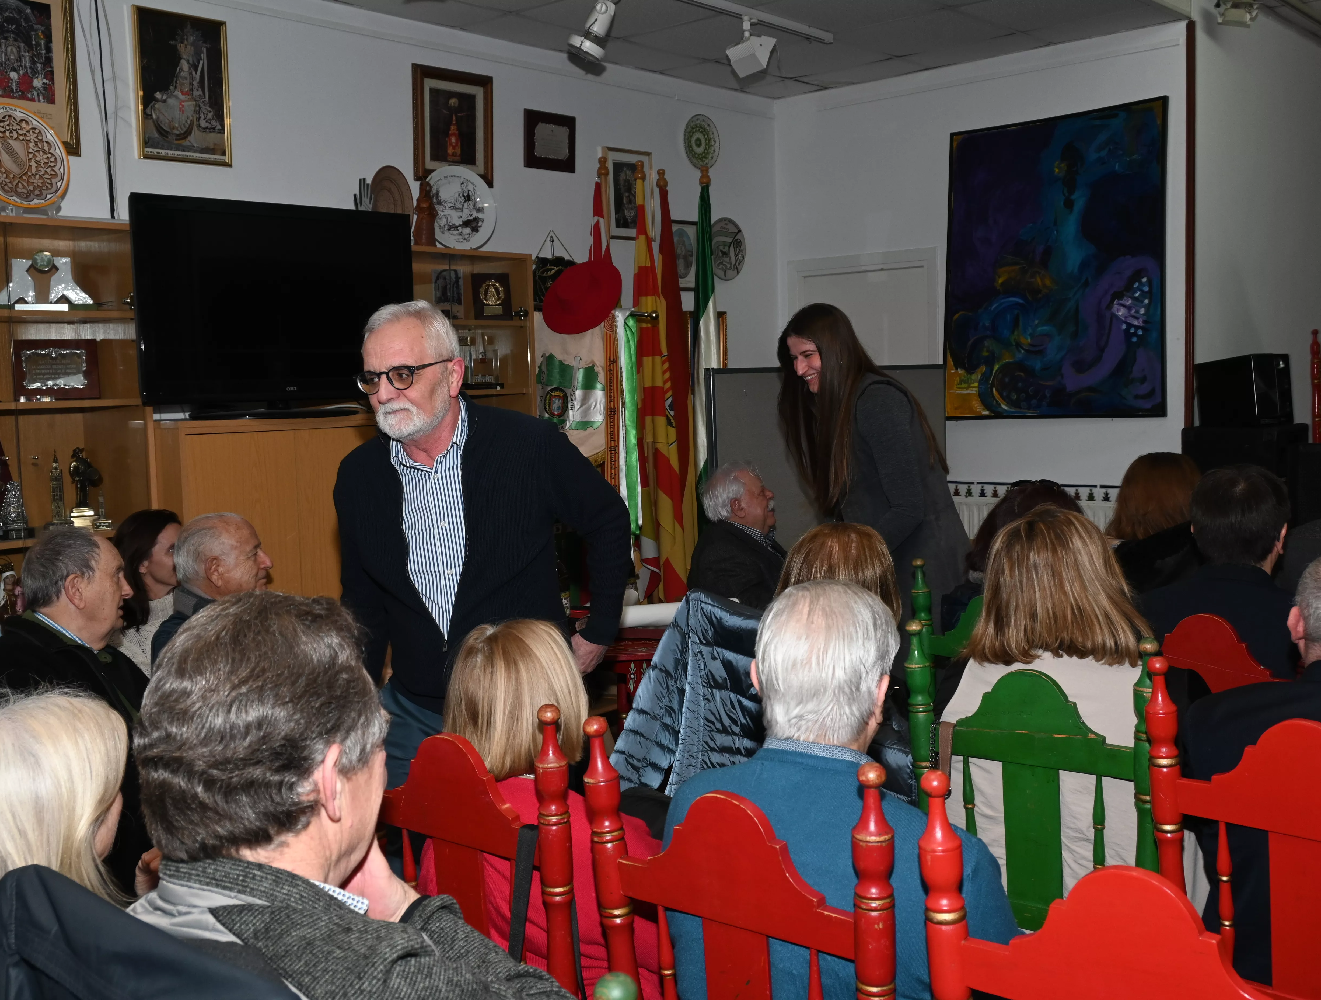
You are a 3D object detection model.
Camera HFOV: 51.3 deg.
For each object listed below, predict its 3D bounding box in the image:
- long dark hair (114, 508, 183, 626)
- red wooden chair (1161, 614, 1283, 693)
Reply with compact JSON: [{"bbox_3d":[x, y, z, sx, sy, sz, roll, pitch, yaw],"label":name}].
[{"bbox_3d":[-1.272,0.172,3.420,0.190,0.310,0.180,-1,5,6],"label":"long dark hair"},{"bbox_3d":[1.250,0.680,2.929,0.450,1.050,0.460,-6,6,-42],"label":"red wooden chair"}]

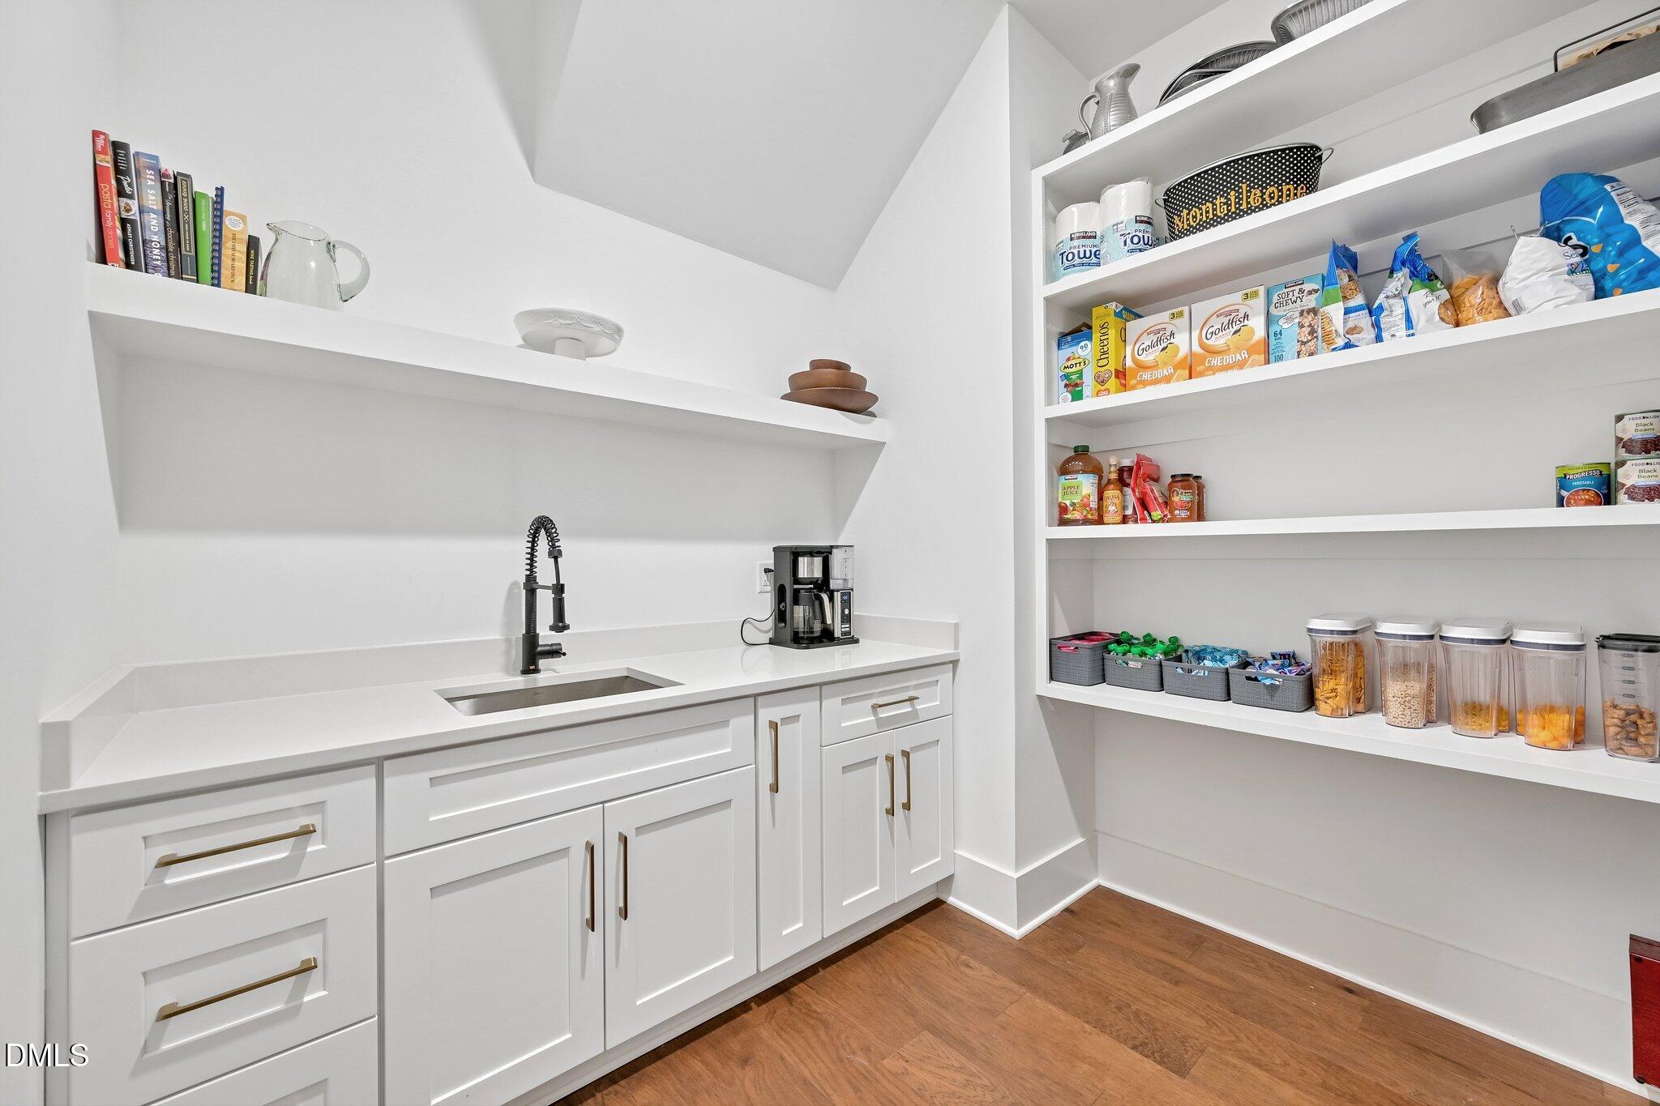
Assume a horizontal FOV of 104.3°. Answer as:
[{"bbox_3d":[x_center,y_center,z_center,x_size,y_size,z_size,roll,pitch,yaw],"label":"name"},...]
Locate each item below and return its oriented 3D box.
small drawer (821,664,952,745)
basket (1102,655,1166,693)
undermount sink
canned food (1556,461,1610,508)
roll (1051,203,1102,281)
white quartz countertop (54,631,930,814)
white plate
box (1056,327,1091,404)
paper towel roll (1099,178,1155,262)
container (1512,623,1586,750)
[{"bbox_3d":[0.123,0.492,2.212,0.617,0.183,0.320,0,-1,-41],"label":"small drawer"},{"bbox_3d":[1.073,0.394,2.190,0.240,0.107,0.190,0,0,-41],"label":"basket"},{"bbox_3d":[-0.701,0.479,1.690,0.550,0.220,0.400,0,-1,-41],"label":"undermount sink"},{"bbox_3d":[1.727,-0.147,1.481,0.082,0.111,0.082,0,0,-41],"label":"canned food"},{"bbox_3d":[0.872,-1.042,2.252,0.153,0.280,0.153,0,0,0],"label":"roll"},{"bbox_3d":[-0.556,0.322,1.860,2.100,0.144,0.645,0,-1,-41],"label":"white quartz countertop"},{"bbox_3d":[-0.767,-0.598,1.901,0.290,0.135,0.290,0,0,0],"label":"white plate"},{"bbox_3d":[0.920,-0.620,2.260,0.230,0.250,0.123,0,0,-41],"label":"box"},{"bbox_3d":[0.980,-1.053,2.148,0.158,0.285,0.158,0,0,0],"label":"paper towel roll"},{"bbox_3d":[1.698,0.312,1.524,0.235,0.260,0.119,0,-1,-41],"label":"container"}]

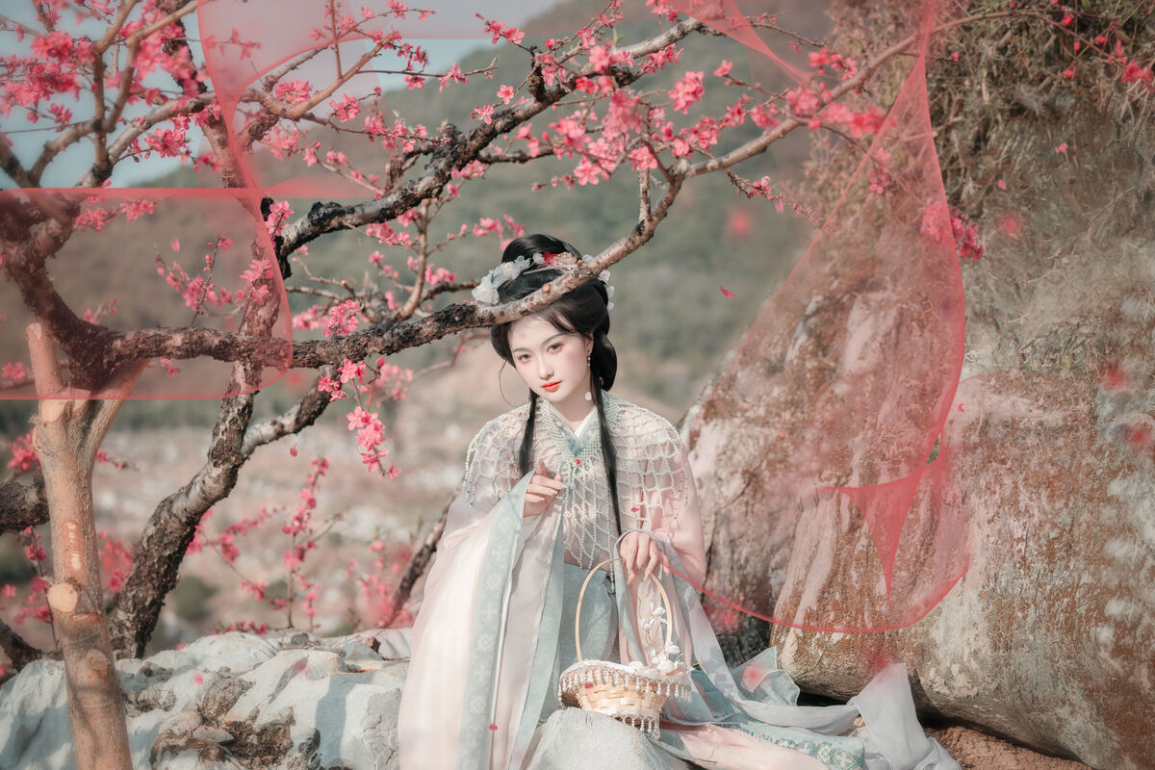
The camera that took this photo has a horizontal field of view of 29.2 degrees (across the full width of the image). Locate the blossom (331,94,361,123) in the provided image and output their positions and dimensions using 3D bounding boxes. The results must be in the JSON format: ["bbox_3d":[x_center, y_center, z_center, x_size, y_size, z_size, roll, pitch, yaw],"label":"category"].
[{"bbox_3d":[-0.467,-0.558,4.450,0.062,0.058,0.050,0,2,-3],"label":"blossom"}]

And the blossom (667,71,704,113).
[{"bbox_3d":[0.202,-0.543,4.100,0.068,0.080,0.055,1,2,14],"label":"blossom"}]

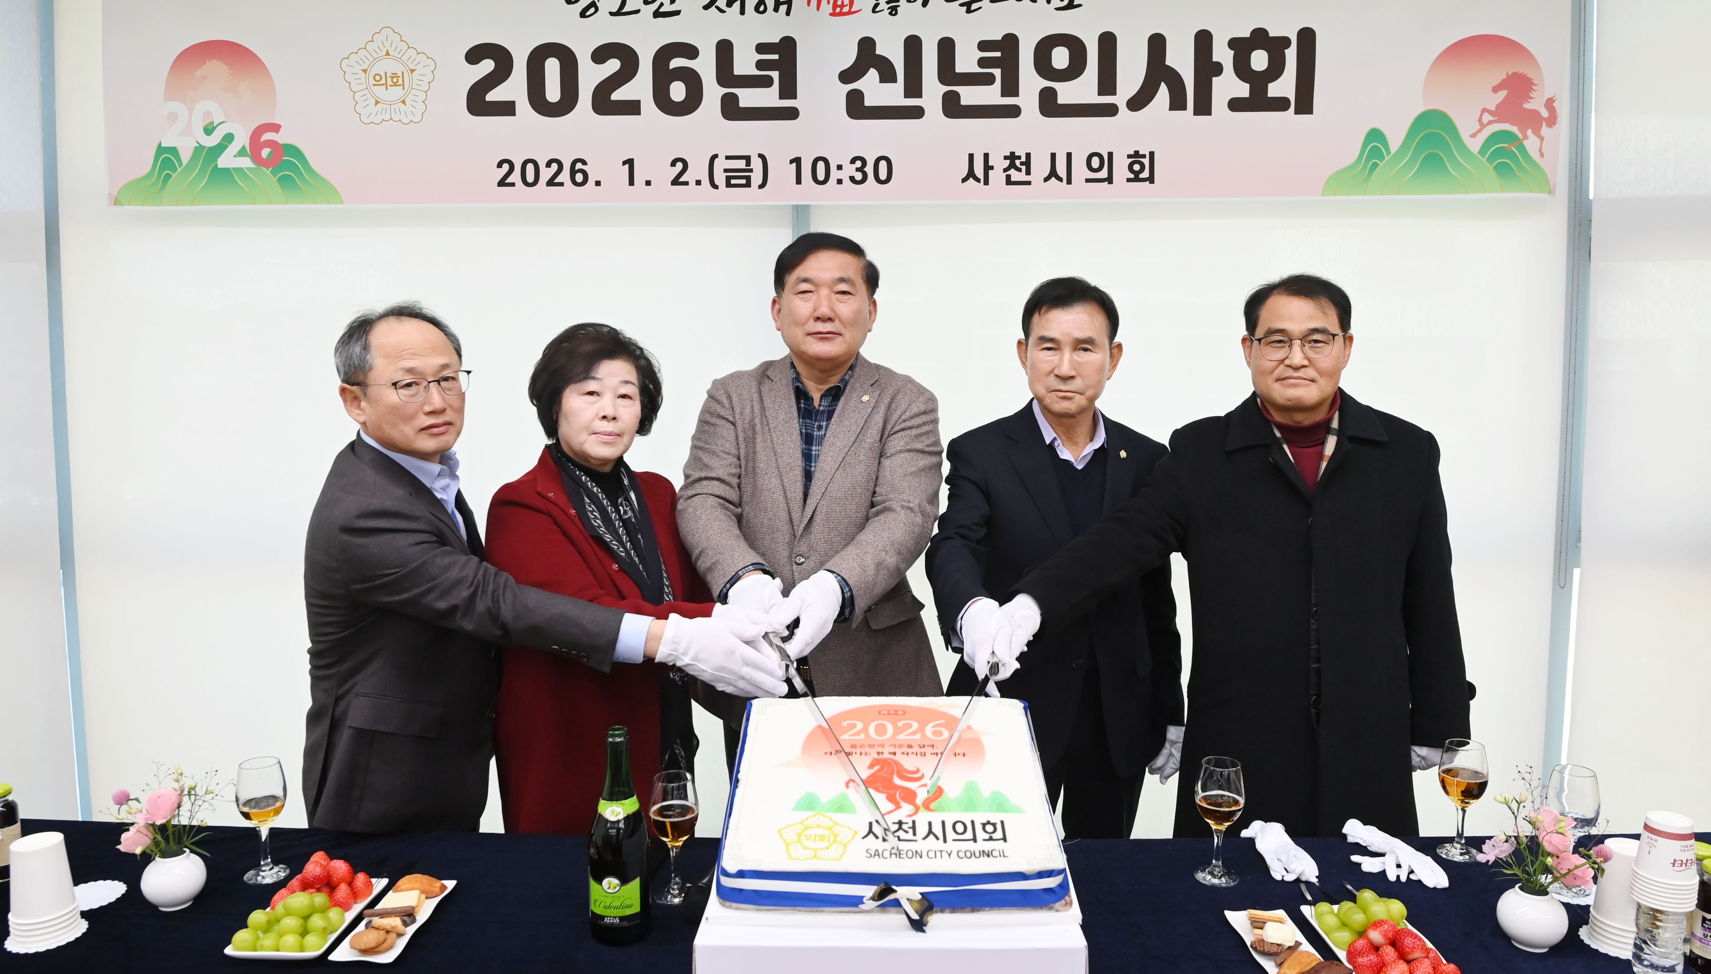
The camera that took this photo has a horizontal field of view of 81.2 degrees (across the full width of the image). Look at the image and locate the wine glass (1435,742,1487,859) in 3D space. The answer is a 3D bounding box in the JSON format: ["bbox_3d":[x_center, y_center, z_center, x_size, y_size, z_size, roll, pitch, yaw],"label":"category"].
[{"bbox_3d":[1.040,0.536,1.712,0.074,0.188,0.074,2,4,30],"label":"wine glass"}]

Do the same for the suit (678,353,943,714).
[{"bbox_3d":[-0.073,0.104,1.815,0.475,0.705,0.440,0,5,2],"label":"suit"}]

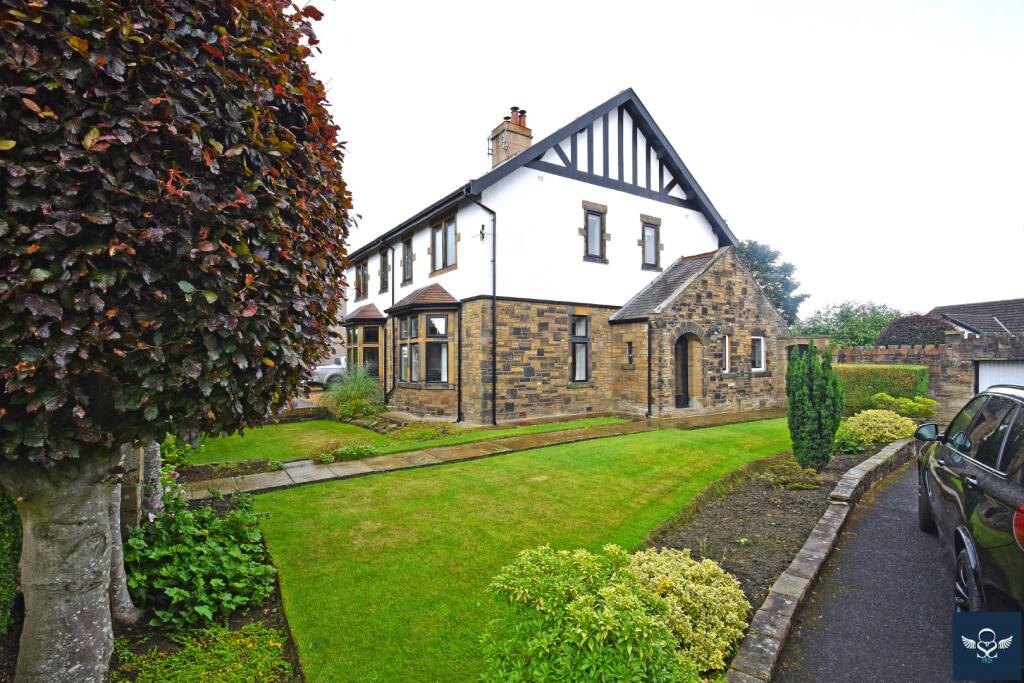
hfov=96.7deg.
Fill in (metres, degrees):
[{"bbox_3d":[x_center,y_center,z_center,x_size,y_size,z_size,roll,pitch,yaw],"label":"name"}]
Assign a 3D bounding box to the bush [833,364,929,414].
[{"bbox_3d":[8.858,1.150,11.000,2.100,1.270,0.850,-1,-1,42],"label":"bush"}]

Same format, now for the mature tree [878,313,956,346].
[{"bbox_3d":[14.256,0.320,16.000,2.700,2.950,2.700,-1,-1,42],"label":"mature tree"}]

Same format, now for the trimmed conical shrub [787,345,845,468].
[{"bbox_3d":[4.368,0.850,6.550,0.720,1.770,0.720,0,-1,34],"label":"trimmed conical shrub"}]

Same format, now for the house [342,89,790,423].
[{"bbox_3d":[0.555,-3.282,18.073,11.988,10.588,13.633,0,-1,-34],"label":"house"}]

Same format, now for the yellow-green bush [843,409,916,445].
[{"bbox_3d":[6.820,1.450,8.400,1.150,0.600,1.100,0,-1,39],"label":"yellow-green bush"}]

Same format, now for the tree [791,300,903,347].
[{"bbox_3d":[14.049,-0.020,19.000,4.400,3.800,4.200,0,-1,37],"label":"tree"}]

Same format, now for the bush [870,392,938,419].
[{"bbox_3d":[8.624,1.350,10.000,1.200,0.680,1.150,-1,-1,42],"label":"bush"}]

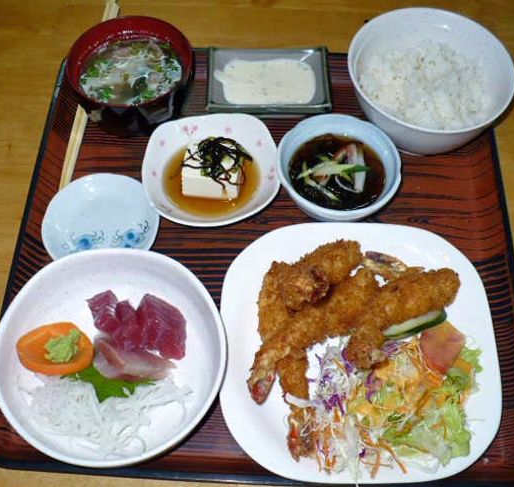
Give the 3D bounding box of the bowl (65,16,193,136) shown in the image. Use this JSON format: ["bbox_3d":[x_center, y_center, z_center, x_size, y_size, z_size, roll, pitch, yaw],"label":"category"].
[{"bbox_3d":[-0.114,-0.145,0.646,0.109,0.068,0.109,1,61,-1],"label":"bowl"}]

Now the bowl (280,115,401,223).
[{"bbox_3d":[0.070,-0.056,0.612,0.105,0.052,0.105,1,61,-1],"label":"bowl"}]

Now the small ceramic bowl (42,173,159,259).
[{"bbox_3d":[-0.132,-0.013,0.595,0.101,0.025,0.101,1,61,-1],"label":"small ceramic bowl"}]

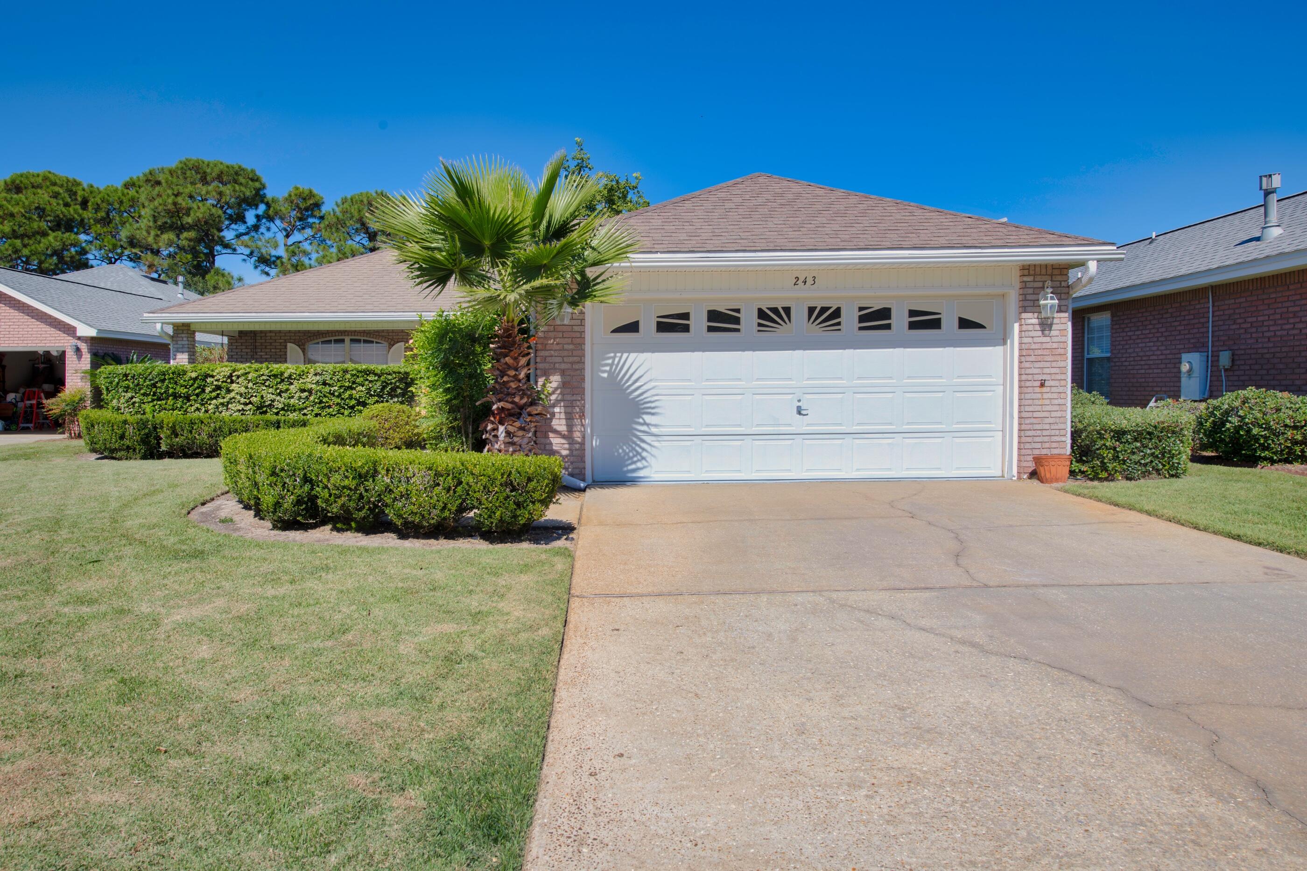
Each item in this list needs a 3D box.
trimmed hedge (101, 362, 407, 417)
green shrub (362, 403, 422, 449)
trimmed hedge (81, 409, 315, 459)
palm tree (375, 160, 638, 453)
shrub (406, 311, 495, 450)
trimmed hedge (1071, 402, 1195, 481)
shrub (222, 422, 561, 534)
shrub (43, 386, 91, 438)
[{"bbox_3d":[-7.408,-0.581,15.800,5.900,1.530,1.100,-1,3,0],"label":"trimmed hedge"},{"bbox_3d":[-3.884,-0.049,12.400,0.950,0.880,0.950,-1,3,0],"label":"green shrub"},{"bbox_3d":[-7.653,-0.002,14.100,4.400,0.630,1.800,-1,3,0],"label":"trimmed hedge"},{"bbox_3d":[-1.518,-1.129,8.600,2.720,3.550,2.600,-1,3,0],"label":"palm tree"},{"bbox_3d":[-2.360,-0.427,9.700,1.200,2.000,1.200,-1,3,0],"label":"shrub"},{"bbox_3d":[5.496,0.052,10.150,1.450,0.770,1.350,-1,3,0],"label":"trimmed hedge"},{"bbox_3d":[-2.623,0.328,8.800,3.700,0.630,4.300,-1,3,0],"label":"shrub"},{"bbox_3d":[-14.400,-0.550,20.600,1.200,1.300,1.100,0,2,0],"label":"shrub"}]

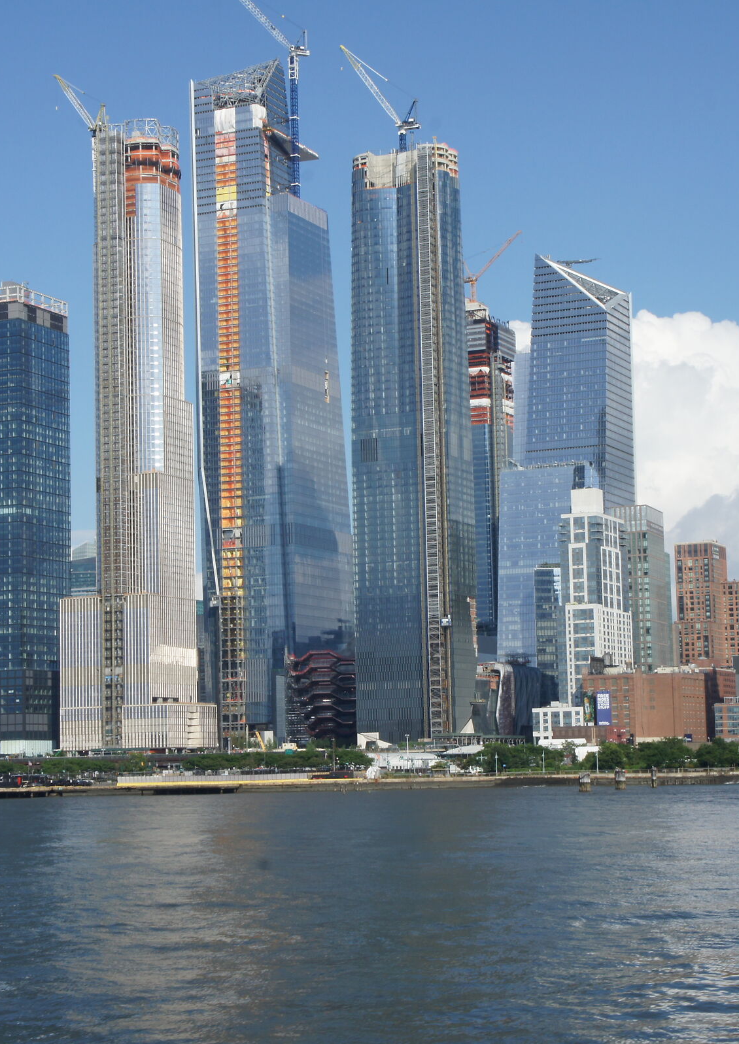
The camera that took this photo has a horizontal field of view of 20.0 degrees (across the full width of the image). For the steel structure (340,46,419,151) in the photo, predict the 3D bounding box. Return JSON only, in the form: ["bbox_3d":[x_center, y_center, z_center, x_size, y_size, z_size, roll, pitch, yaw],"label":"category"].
[{"bbox_3d":[5.690,-197.070,968.790,37.500,54.160,6.000,-4,-7,23],"label":"steel structure"}]

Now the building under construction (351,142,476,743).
[{"bbox_3d":[19.870,-32.640,945.360,43.000,279.000,34.000,-4,-7,25],"label":"building under construction"}]

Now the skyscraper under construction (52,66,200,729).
[{"bbox_3d":[-114.980,-43.350,1007.650,56.000,318.000,46.000,-4,-7,25],"label":"skyscraper under construction"}]

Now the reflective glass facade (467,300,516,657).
[{"bbox_3d":[68.420,8.010,1383.750,52.000,298.000,48.000,-4,-7,24],"label":"reflective glass facade"}]

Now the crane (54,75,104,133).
[{"bbox_3d":[-140.350,-202.150,1010.000,24.000,27.500,6.000,-1,-7,0],"label":"crane"}]

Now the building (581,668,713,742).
[{"bbox_3d":[117.740,83.060,887.810,39.000,38.000,52.000,-4,-7,25],"label":"building"}]

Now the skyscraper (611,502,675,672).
[{"bbox_3d":[129.810,52.440,988.200,19.000,118.000,37.000,-4,-7,25],"label":"skyscraper"}]

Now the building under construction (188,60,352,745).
[{"bbox_3d":[-50.440,-56.620,1119.210,48.000,366.000,80.000,-4,-7,24],"label":"building under construction"}]

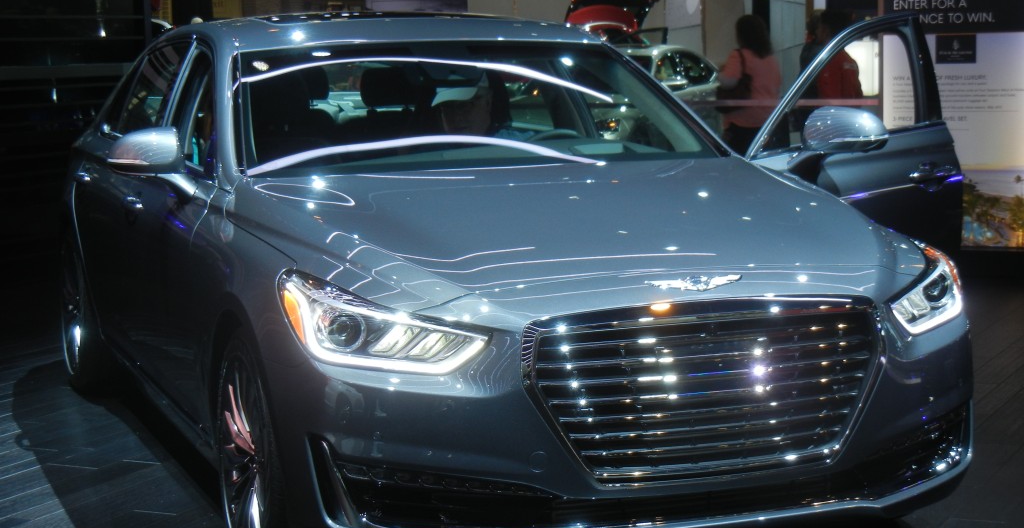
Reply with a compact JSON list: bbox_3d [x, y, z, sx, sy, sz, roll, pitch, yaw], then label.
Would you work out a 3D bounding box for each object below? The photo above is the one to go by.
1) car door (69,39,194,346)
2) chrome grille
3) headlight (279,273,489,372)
[{"bbox_3d":[-1.342,-0.244,7.159,0.310,1.110,1.250,-3,7,-20],"label":"car door"},{"bbox_3d":[0.457,0.281,4.598,0.924,0.423,0.125,-3,7,-20],"label":"chrome grille"},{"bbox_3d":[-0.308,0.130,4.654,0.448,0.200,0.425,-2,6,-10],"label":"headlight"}]

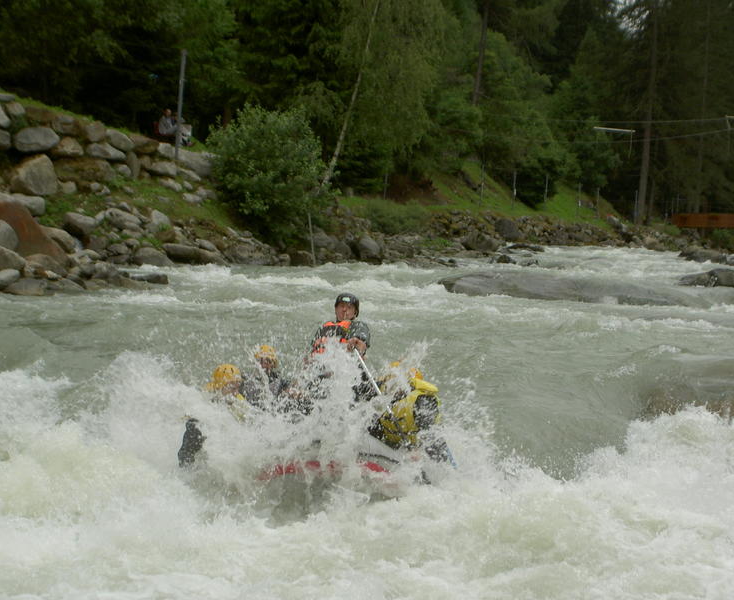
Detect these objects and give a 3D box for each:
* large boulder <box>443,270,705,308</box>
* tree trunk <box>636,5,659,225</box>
[{"bbox_3d":[3.971,-0.200,51.500,5.100,0.750,2.600,3,1,0],"label":"large boulder"},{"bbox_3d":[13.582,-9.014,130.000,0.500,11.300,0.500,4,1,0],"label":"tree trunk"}]

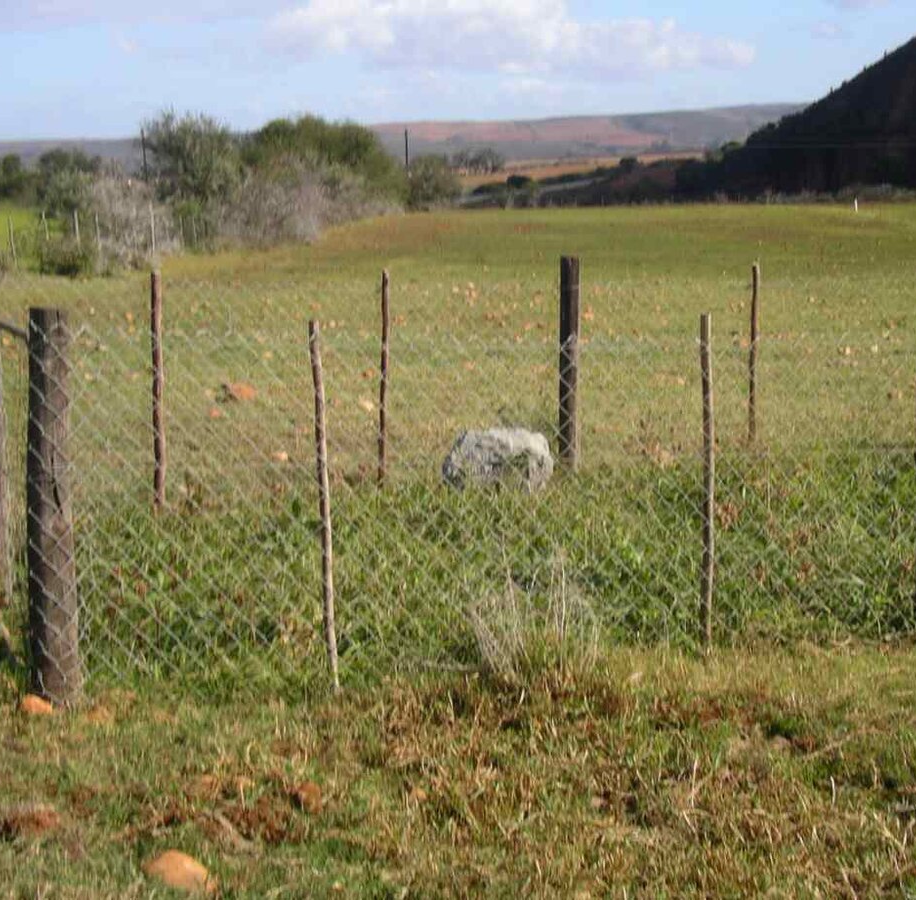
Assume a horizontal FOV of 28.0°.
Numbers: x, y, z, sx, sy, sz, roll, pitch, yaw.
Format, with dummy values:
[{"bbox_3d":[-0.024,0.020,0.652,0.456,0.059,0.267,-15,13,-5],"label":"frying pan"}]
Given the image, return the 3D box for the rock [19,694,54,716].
[{"bbox_3d":[-1.306,0.791,5.700,0.103,0.065,0.085,0,8,0],"label":"rock"}]

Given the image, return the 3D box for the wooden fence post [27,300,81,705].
[{"bbox_3d":[-1.285,0.177,5.837,0.142,1.260,0.142,-1,8,-13],"label":"wooden fence post"}]

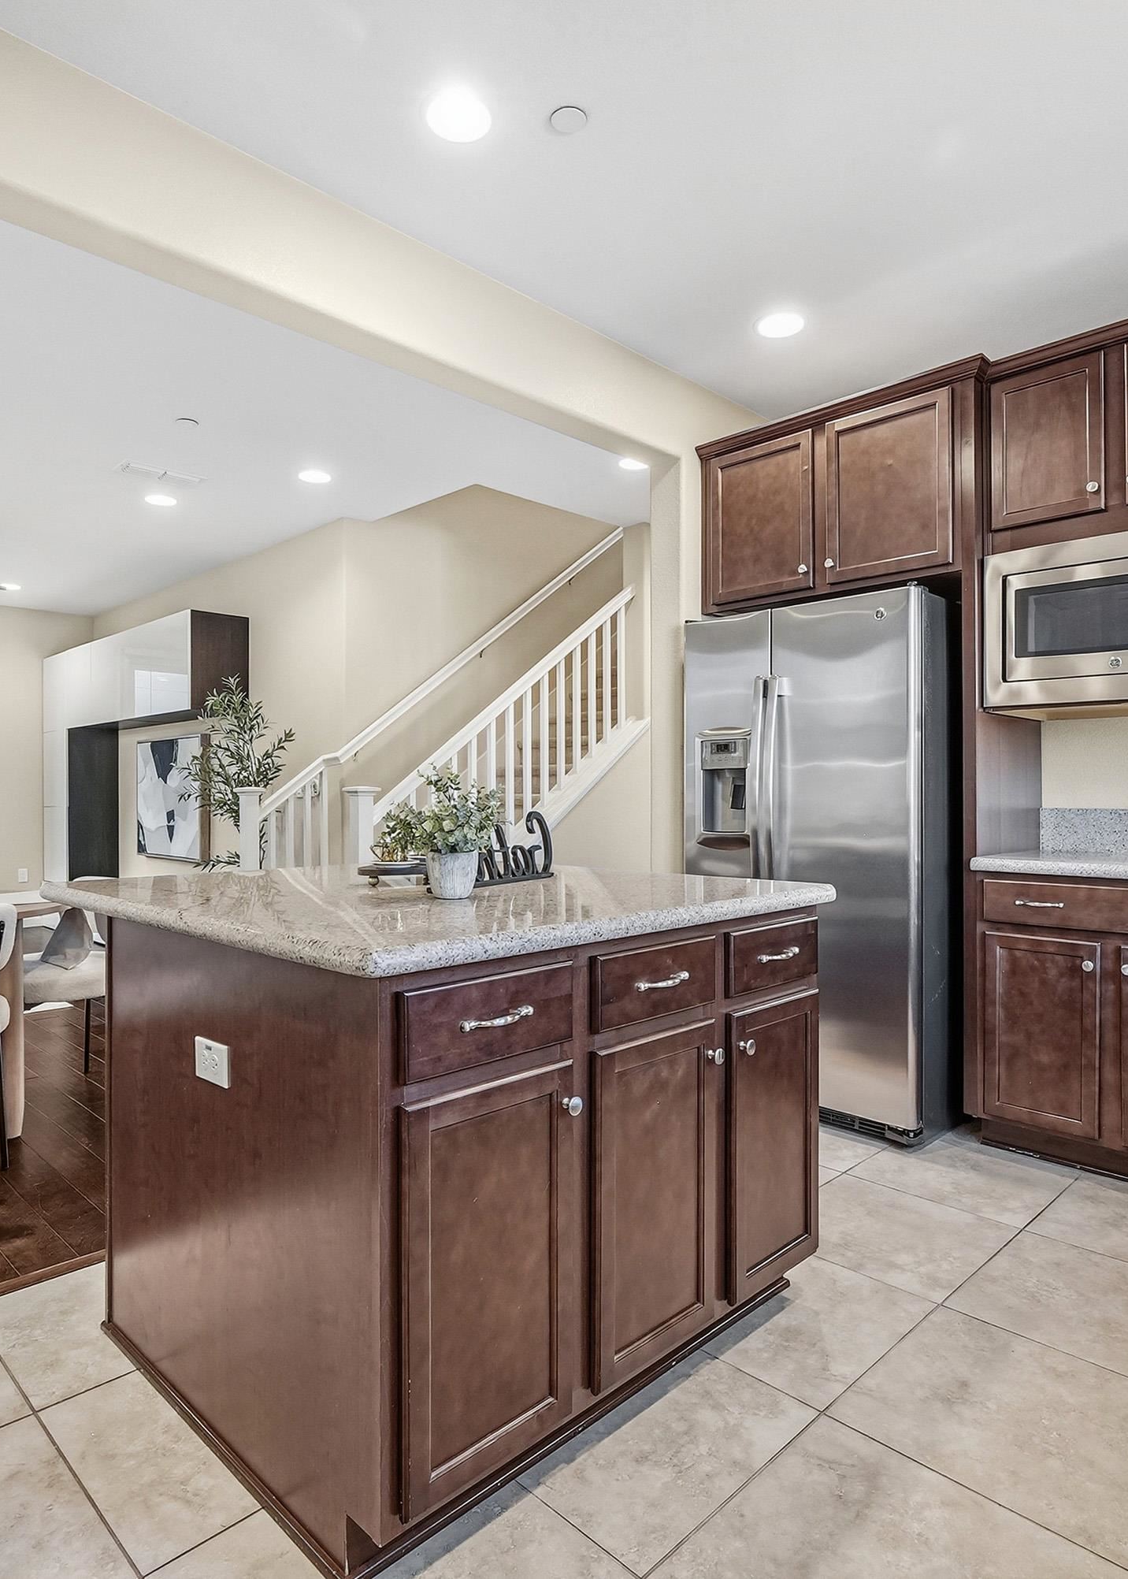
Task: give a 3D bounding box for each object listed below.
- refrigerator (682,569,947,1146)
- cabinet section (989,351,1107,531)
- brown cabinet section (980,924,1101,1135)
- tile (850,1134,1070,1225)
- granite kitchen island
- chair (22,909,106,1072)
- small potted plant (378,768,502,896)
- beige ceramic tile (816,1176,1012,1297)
[{"bbox_3d":[0.984,0.244,3.407,0.765,1.777,0.898,0,0,-45],"label":"refrigerator"},{"bbox_3d":[1.513,-1.075,2.878,0.024,0.475,0.323,1,-1,-45],"label":"cabinet section"},{"bbox_3d":[1.455,0.740,2.799,0.024,0.576,0.327,1,-1,-45],"label":"brown cabinet section"},{"bbox_3d":[1.186,1.135,2.716,0.490,0.010,0.497,0,0,-45],"label":"tile"},{"bbox_3d":[-0.290,0.673,2.063,1.197,0.912,1.335,0,0,-45],"label":"granite kitchen island"},{"bbox_3d":[-1.945,0.761,3.474,0.540,0.800,0.540,0,-1,-45],"label":"chair"},{"bbox_3d":[-0.256,0.075,1.920,0.250,0.274,0.250,0,0,0],"label":"small potted plant"},{"bbox_3d":[0.847,1.159,2.416,0.506,0.010,0.503,0,-1,-45],"label":"beige ceramic tile"}]

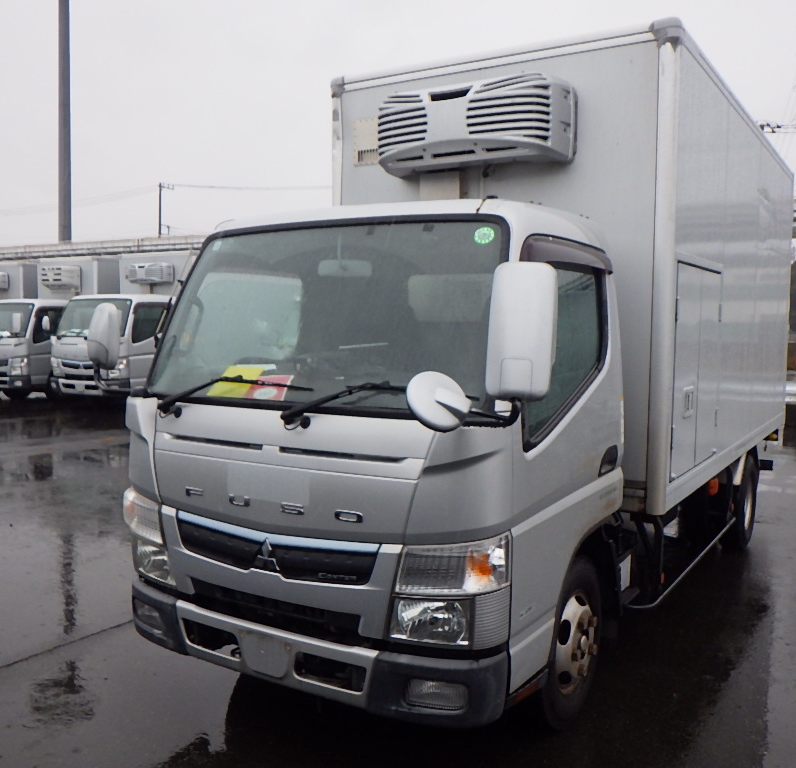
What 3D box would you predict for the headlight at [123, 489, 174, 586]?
[{"bbox_3d":[-0.976,0.592,3.365,0.365,0.367,0.199,3,5,32],"label":"headlight"}]

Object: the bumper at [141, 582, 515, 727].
[{"bbox_3d":[-0.408,0.954,3.030,1.652,0.229,0.291,3,5,32],"label":"bumper"}]

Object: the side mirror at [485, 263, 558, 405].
[{"bbox_3d":[0.333,-0.151,2.201,0.184,0.362,0.092,2,4,24],"label":"side mirror"}]

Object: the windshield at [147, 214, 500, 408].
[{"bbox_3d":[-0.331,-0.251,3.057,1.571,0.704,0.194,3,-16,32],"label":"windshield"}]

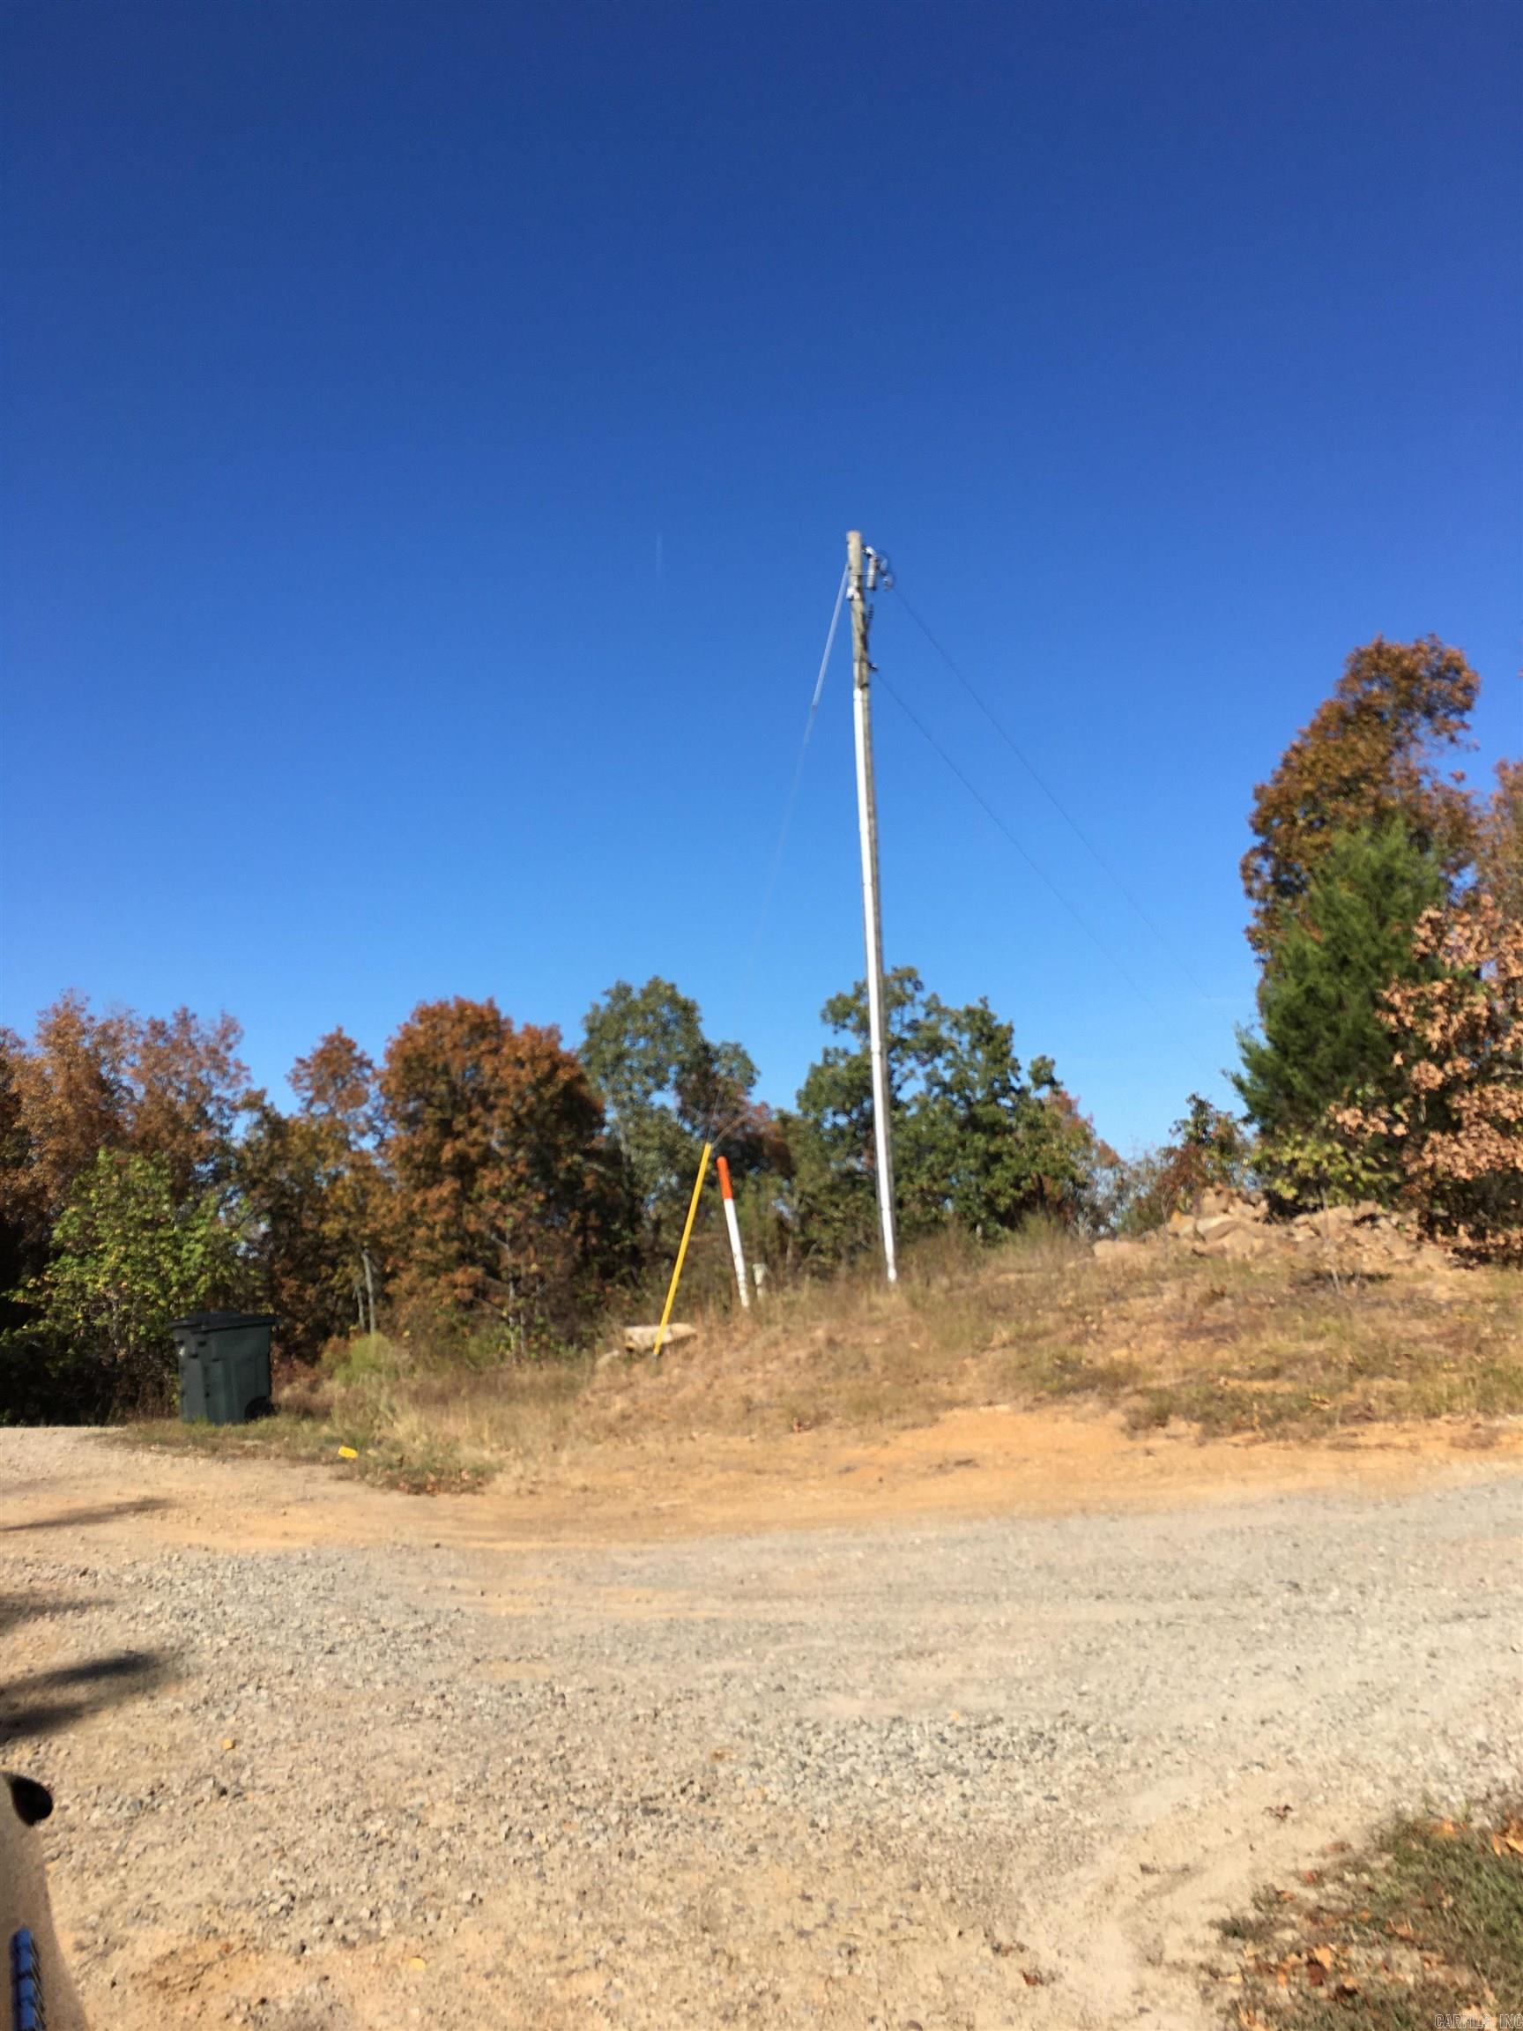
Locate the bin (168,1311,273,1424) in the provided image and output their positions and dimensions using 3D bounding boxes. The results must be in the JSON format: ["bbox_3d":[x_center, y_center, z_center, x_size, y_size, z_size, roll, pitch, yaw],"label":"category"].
[{"bbox_3d":[-5.533,3.639,17.500,0.680,1.110,0.840,-10,-10,40],"label":"bin"}]

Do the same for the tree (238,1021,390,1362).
[{"bbox_3d":[-7.186,2.886,27.372,2.451,5.340,2.696,-3,-8,0],"label":"tree"}]

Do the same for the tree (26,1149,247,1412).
[{"bbox_3d":[-7.429,3.160,20.218,2.621,3.134,2.490,-3,-8,0],"label":"tree"}]

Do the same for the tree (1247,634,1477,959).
[{"bbox_3d":[9.022,-1.411,25.627,3.585,9.005,3.585,-3,-8,0],"label":"tree"}]

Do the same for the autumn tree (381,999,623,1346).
[{"bbox_3d":[-3.974,2.457,26.383,3.838,5.499,3.838,-3,-8,0],"label":"autumn tree"}]

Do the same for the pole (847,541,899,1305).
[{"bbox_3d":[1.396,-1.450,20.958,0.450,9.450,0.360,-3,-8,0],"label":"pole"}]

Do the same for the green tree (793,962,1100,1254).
[{"bbox_3d":[3.121,1.779,28.358,5.316,5.141,4.518,-3,-8,0],"label":"green tree"}]

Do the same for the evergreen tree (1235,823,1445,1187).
[{"bbox_3d":[7.108,-0.094,20.824,2.699,4.656,2.699,-3,-8,0],"label":"evergreen tree"}]

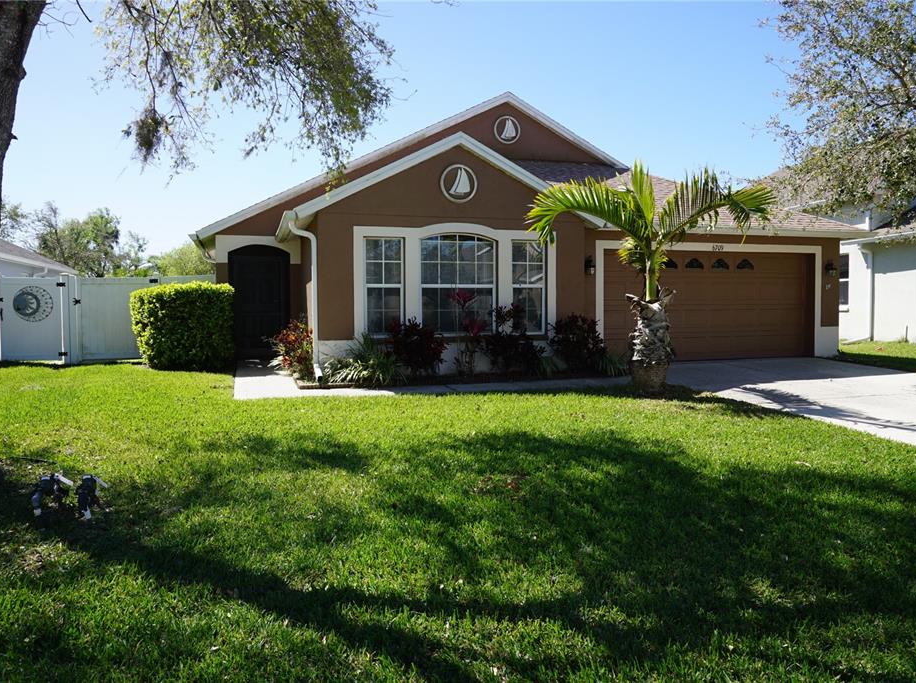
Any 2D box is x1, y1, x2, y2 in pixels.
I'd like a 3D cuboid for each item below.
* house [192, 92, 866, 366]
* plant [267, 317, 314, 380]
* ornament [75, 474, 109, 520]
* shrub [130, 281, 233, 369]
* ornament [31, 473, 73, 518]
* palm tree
[{"bbox_3d":[0.374,-2.651,17.885,13.300,5.800,13.000,-1,2,-17],"label":"house"},{"bbox_3d":[-2.683,0.105,11.000,0.800,0.970,0.750,-1,2,-17],"label":"plant"},{"bbox_3d":[-2.443,1.040,4.550,0.180,0.260,0.190,0,3,20],"label":"ornament"},{"bbox_3d":[-5.066,-0.268,12.600,1.780,1.560,1.400,-1,2,-17],"label":"shrub"},{"bbox_3d":[-2.739,1.038,4.600,0.230,0.260,0.210,0,3,20],"label":"ornament"},{"bbox_3d":[2.693,-0.914,9.600,3.350,3.150,2.700,-1,2,-17],"label":"palm tree"}]

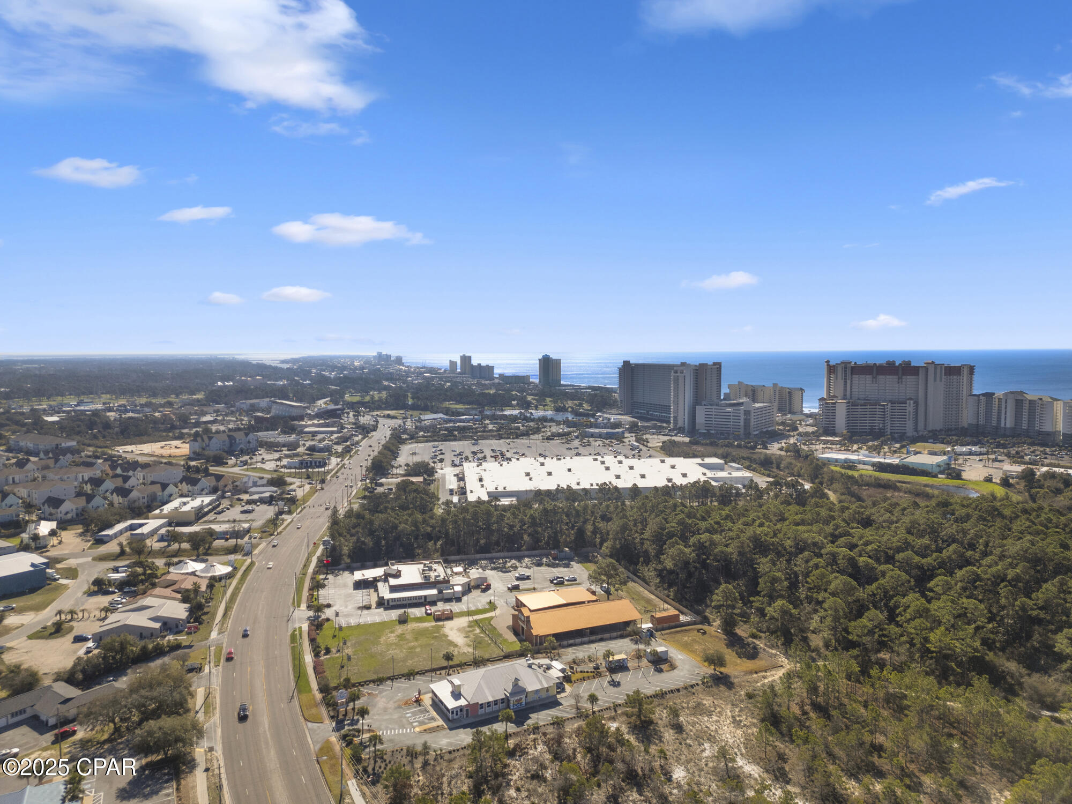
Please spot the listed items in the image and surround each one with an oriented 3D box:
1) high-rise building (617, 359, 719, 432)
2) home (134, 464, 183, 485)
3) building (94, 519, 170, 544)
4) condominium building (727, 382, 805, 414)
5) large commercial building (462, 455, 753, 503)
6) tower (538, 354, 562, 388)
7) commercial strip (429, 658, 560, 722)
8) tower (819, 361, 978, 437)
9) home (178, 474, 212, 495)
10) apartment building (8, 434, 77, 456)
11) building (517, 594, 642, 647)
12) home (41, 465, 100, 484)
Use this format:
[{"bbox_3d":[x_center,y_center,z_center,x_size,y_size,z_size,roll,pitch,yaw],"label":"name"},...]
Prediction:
[{"bbox_3d":[164.912,-12.883,941.535,82.000,74.000,262.000,-1,4,-15],"label":"high-rise building"},{"bbox_3d":[-265.795,51.807,523.730,27.000,10.300,23.000,2,5,34],"label":"home"},{"bbox_3d":[-204.537,65.037,378.451,24.500,3.600,31.500,-1,4,-4],"label":"building"},{"bbox_3d":[343.976,-7.330,1106.416,25.000,37.000,168.000,-2,4,-18],"label":"condominium building"},{"bbox_3d":[49.312,51.852,500.314,191.000,9.000,148.000,-1,4,-6],"label":"large commercial building"},{"bbox_3d":[32.451,-76.300,1834.218,55.000,76.000,36.000,-1,4,-10],"label":"tower"},{"bbox_3d":[-10.108,74.455,197.809,32.200,7.600,17.500,-3,5,-27],"label":"commercial strip"},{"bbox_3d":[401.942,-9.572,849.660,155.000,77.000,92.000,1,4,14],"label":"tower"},{"bbox_3d":[-221.082,54.450,485.487,21.500,9.800,12.300,3,5,36],"label":"home"},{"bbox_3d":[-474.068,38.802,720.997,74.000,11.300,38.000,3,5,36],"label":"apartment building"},{"bbox_3d":[13.469,70.641,244.214,37.500,8.300,19.000,-2,4,-21],"label":"building"},{"bbox_3d":[-326.807,52.343,522.363,25.000,10.300,27.500,3,5,36],"label":"home"}]

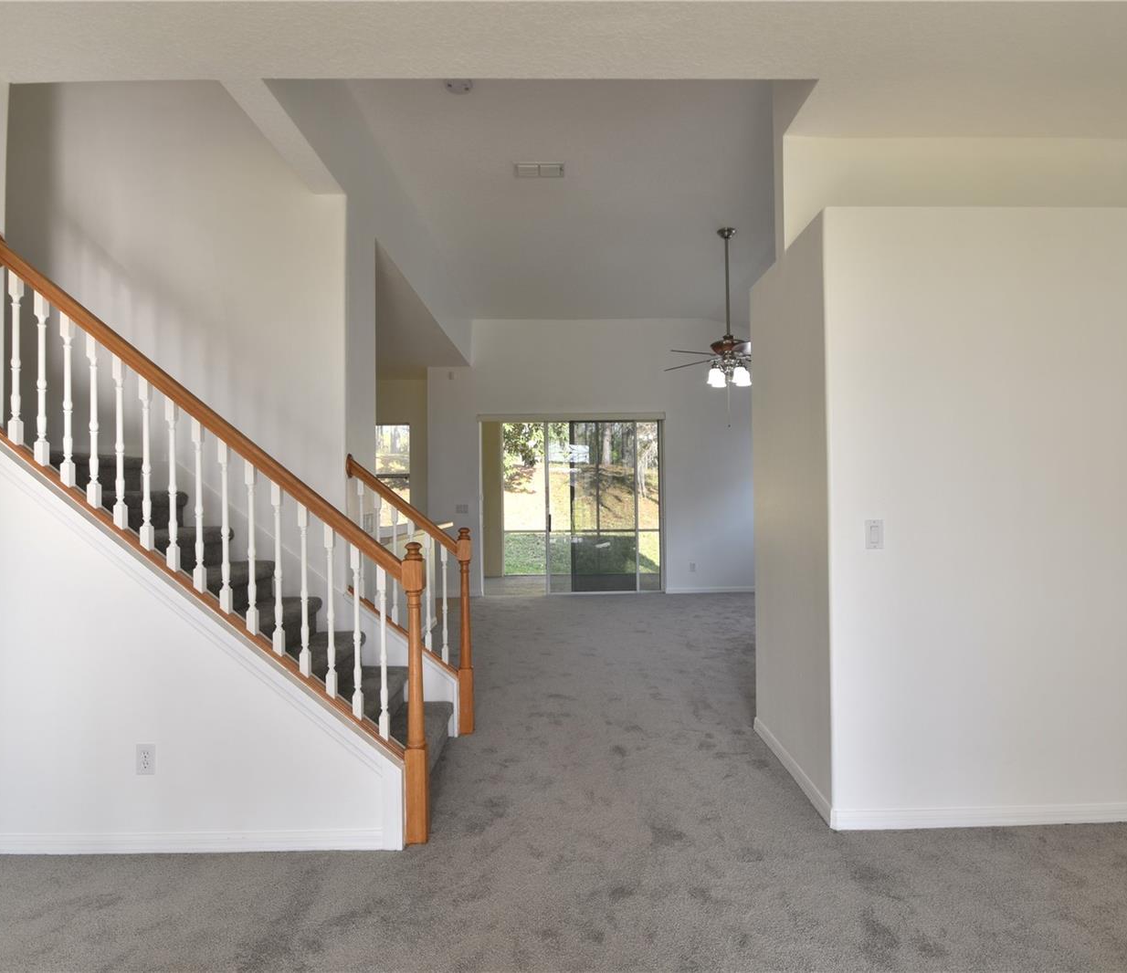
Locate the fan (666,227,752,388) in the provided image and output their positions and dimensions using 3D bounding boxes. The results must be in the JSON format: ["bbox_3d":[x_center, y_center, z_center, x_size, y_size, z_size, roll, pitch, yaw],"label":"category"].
[{"bbox_3d":[1.510,-1.615,5.560,1.340,1.420,1.340,-1,-1,0],"label":"fan"}]

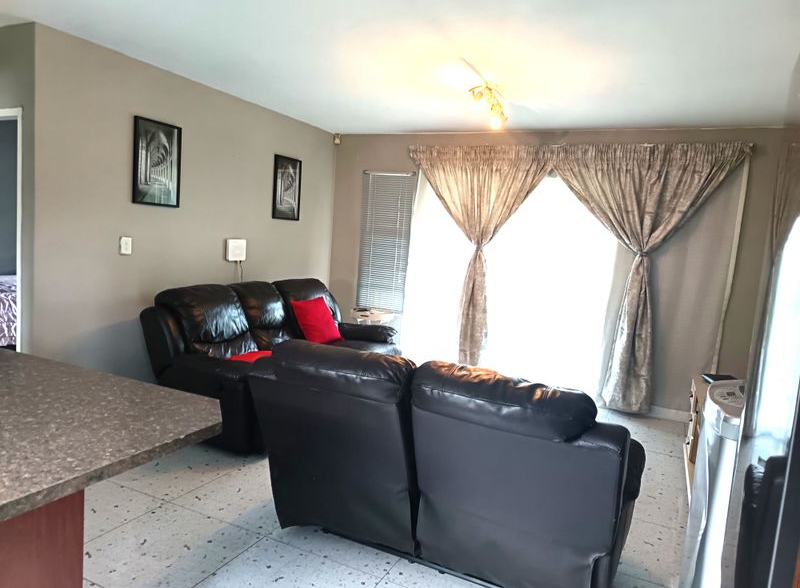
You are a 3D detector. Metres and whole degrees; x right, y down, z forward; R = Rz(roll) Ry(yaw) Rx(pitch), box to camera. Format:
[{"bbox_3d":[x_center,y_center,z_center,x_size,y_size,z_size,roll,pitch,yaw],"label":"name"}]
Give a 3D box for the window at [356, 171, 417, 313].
[{"bbox_3d":[-0.186,-0.544,5.907,0.600,1.480,0.100,7,6,25],"label":"window"}]

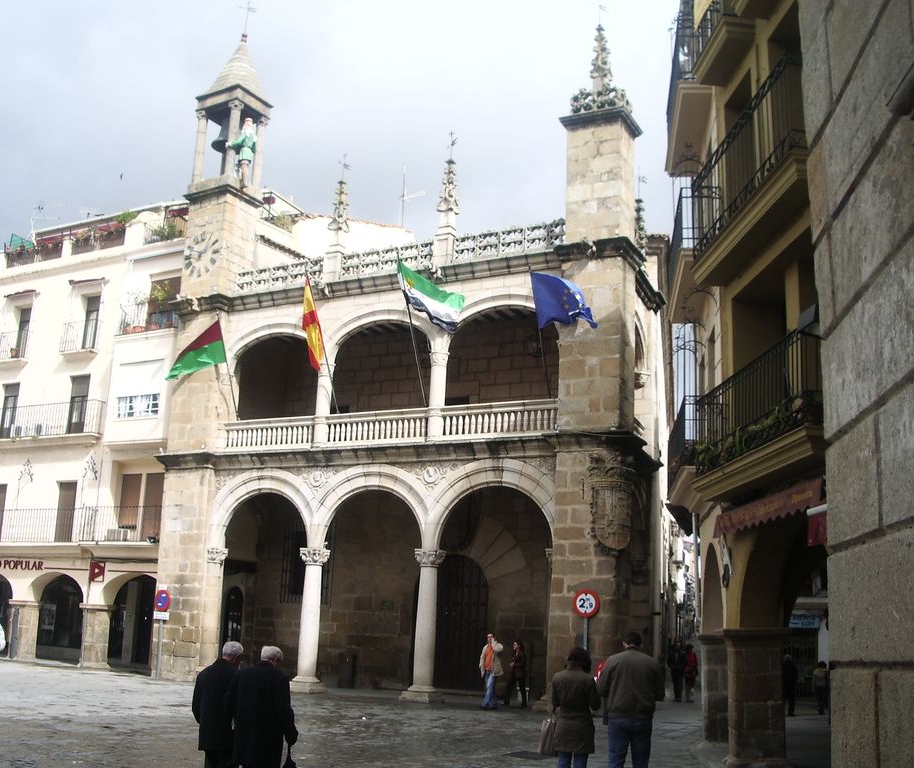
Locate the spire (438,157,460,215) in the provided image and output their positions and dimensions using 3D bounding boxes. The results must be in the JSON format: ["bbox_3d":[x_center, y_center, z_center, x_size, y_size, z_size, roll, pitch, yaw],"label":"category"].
[{"bbox_3d":[-0.200,-5.494,28.987,0.500,1.700,0.500,-5,-15,29],"label":"spire"}]

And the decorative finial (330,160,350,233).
[{"bbox_3d":[-3.467,-5.608,30.748,0.460,2.425,0.460,-5,-14,32],"label":"decorative finial"}]

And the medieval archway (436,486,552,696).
[{"bbox_3d":[0.926,5.153,26.044,3.250,5.350,0.600,-5,-16,29],"label":"medieval archway"}]

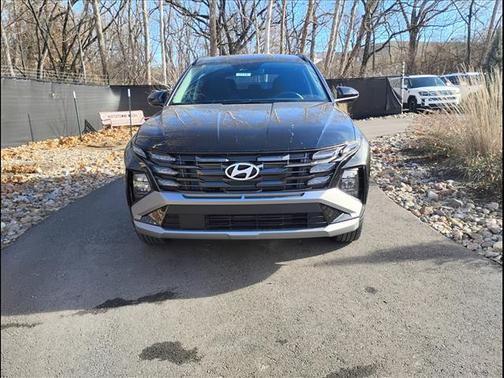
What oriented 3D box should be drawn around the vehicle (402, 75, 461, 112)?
[{"bbox_3d":[8.270,-4.710,19.900,1.950,1.750,4.850,-1,15,1],"label":"vehicle"}]

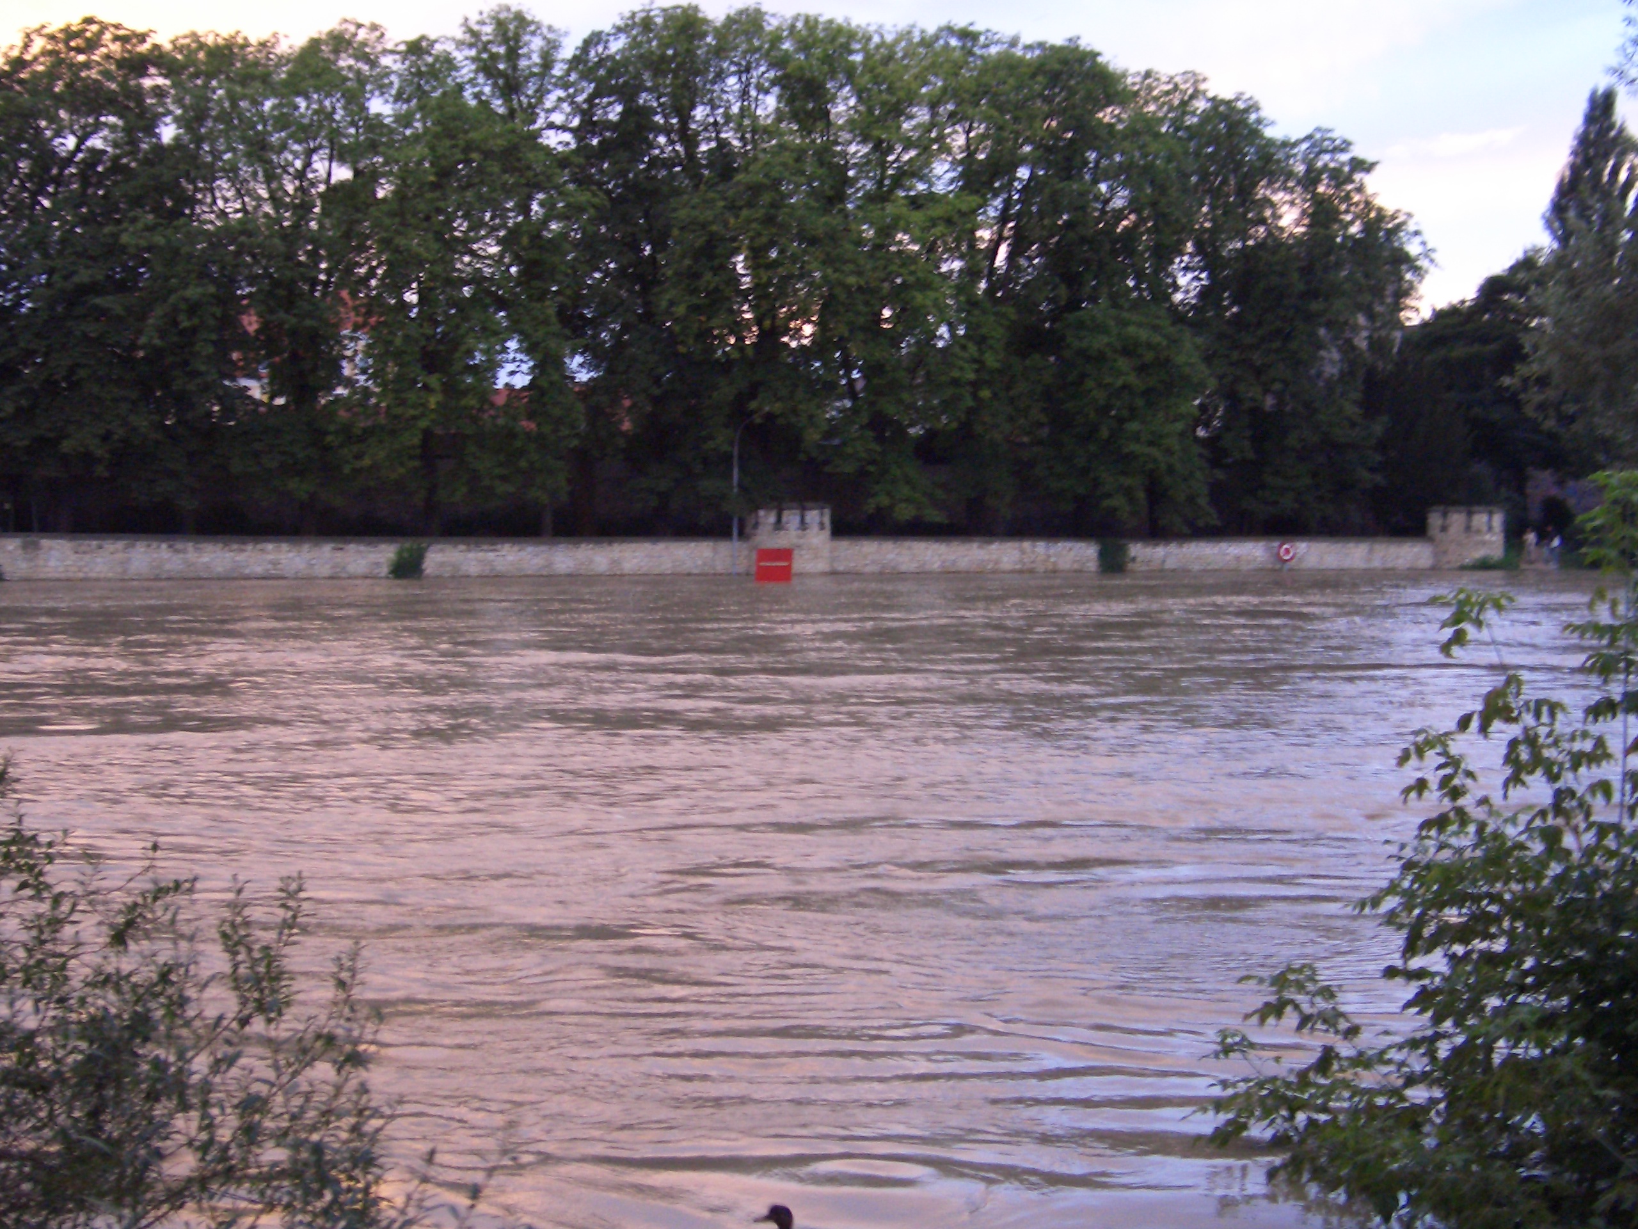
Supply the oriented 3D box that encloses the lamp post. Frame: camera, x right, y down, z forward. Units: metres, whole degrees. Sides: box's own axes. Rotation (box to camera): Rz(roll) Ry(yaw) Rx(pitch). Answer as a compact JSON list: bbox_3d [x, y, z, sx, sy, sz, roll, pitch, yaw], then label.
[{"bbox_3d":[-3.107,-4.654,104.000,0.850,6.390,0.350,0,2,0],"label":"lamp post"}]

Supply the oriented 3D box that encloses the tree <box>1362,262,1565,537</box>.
[{"bbox_3d":[30.730,-9.847,124.000,9.210,14.390,9.000,0,2,0],"label":"tree"}]

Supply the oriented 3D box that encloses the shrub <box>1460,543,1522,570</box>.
[{"bbox_3d":[29.143,-2.486,113.000,2.670,1.190,1.700,0,2,0],"label":"shrub"}]

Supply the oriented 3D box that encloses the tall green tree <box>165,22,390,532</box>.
[{"bbox_3d":[-21.449,-13.042,103.000,8.910,20.870,8.300,0,2,0],"label":"tall green tree"}]

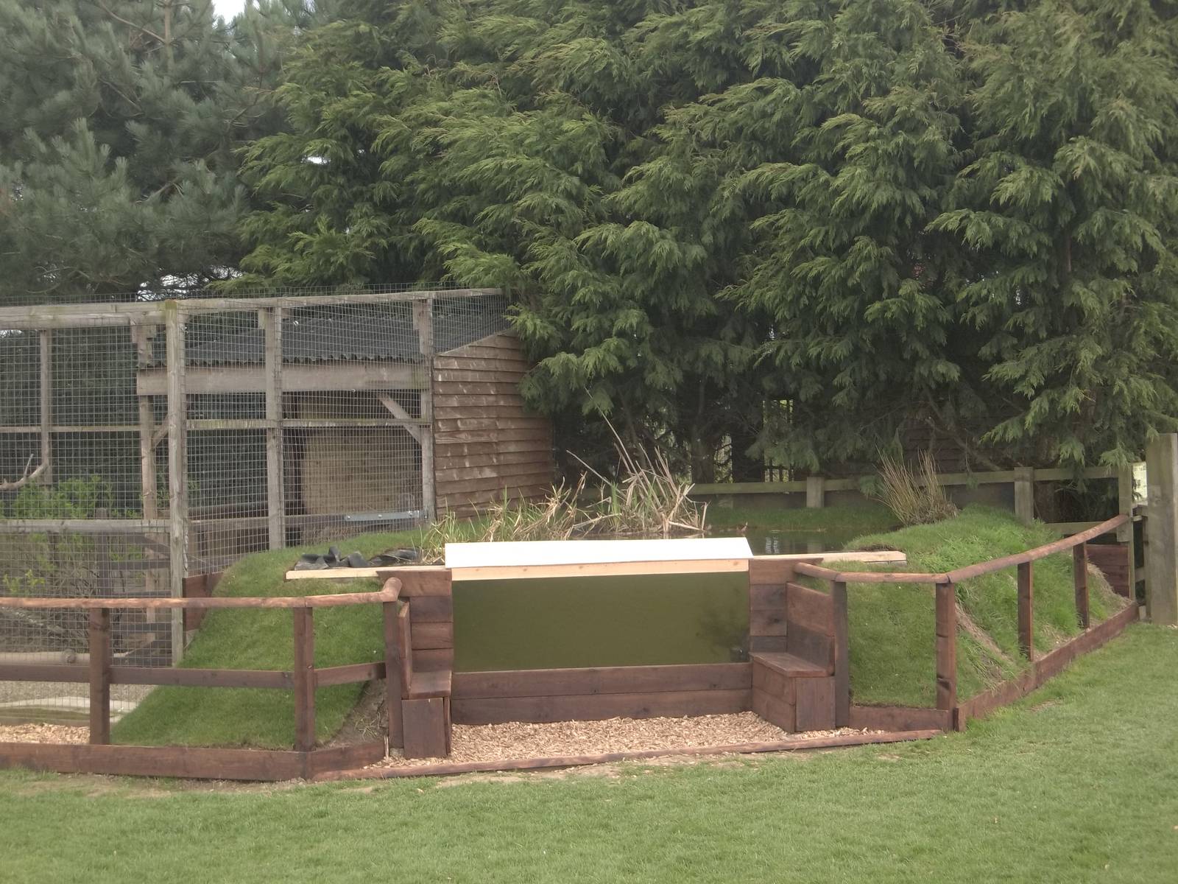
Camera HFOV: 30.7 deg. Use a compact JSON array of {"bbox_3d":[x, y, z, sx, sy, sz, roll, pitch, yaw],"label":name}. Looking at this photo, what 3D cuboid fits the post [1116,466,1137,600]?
[{"bbox_3d":[4.396,0.777,17.500,0.105,1.210,0.105,-2,0,22],"label":"post"}]

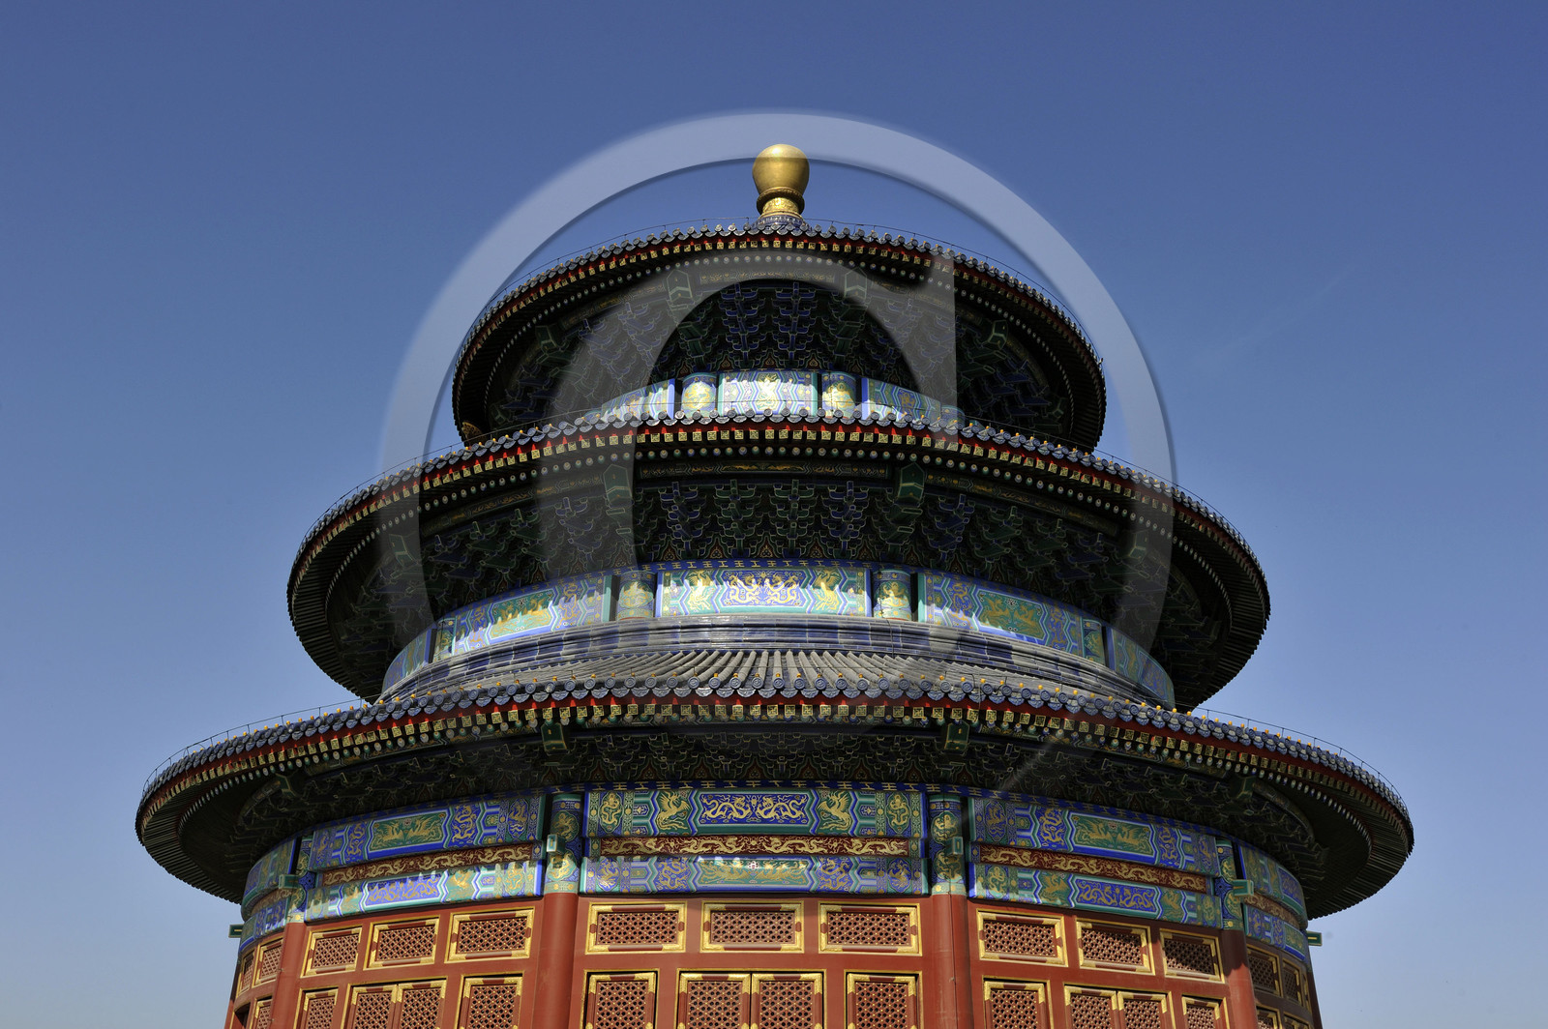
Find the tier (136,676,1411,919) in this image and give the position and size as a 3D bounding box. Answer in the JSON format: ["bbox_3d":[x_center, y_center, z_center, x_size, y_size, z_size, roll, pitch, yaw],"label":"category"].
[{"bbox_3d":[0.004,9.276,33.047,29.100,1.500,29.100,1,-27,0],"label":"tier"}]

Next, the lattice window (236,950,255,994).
[{"bbox_3d":[-10.572,9.222,26.643,0.100,0.690,1.510,14,-30,-25],"label":"lattice window"}]

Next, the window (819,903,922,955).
[{"bbox_3d":[1.514,6.567,21.057,1.637,0.756,0.120,4,-27,-6],"label":"window"}]

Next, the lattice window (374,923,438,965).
[{"bbox_3d":[-6.238,7.262,22.529,1.426,0.628,0.100,-15,-31,28],"label":"lattice window"}]

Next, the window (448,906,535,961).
[{"bbox_3d":[-4.624,6.883,21.807,1.598,0.790,0.120,-10,-29,20],"label":"window"}]

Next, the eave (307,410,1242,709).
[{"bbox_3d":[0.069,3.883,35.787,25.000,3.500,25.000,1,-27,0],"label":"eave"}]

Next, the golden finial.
[{"bbox_3d":[0.241,-10.452,43.071,1.850,3.300,1.850,1,-27,0],"label":"golden finial"}]

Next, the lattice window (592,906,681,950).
[{"bbox_3d":[-2.175,6.579,21.147,1.510,0.690,0.100,-4,-27,9],"label":"lattice window"}]

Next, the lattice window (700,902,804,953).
[{"bbox_3d":[-0.332,6.509,20.978,1.614,0.767,0.120,0,-27,2],"label":"lattice window"}]

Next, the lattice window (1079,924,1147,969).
[{"bbox_3d":[5.730,7.225,22.257,1.510,0.690,0.100,14,-30,-25],"label":"lattice window"}]

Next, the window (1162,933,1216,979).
[{"bbox_3d":[7.287,7.692,23.157,1.510,0.690,0.100,19,-32,-33],"label":"window"}]

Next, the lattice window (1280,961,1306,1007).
[{"bbox_3d":[10.206,9.195,26.104,0.100,0.690,1.510,-15,-30,28],"label":"lattice window"}]

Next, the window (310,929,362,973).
[{"bbox_3d":[-7.813,7.711,23.549,1.510,0.690,0.100,-20,-33,36],"label":"window"}]

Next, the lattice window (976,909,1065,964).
[{"bbox_3d":[4.004,6.857,21.583,1.584,0.778,0.120,10,-28,-17],"label":"lattice window"}]

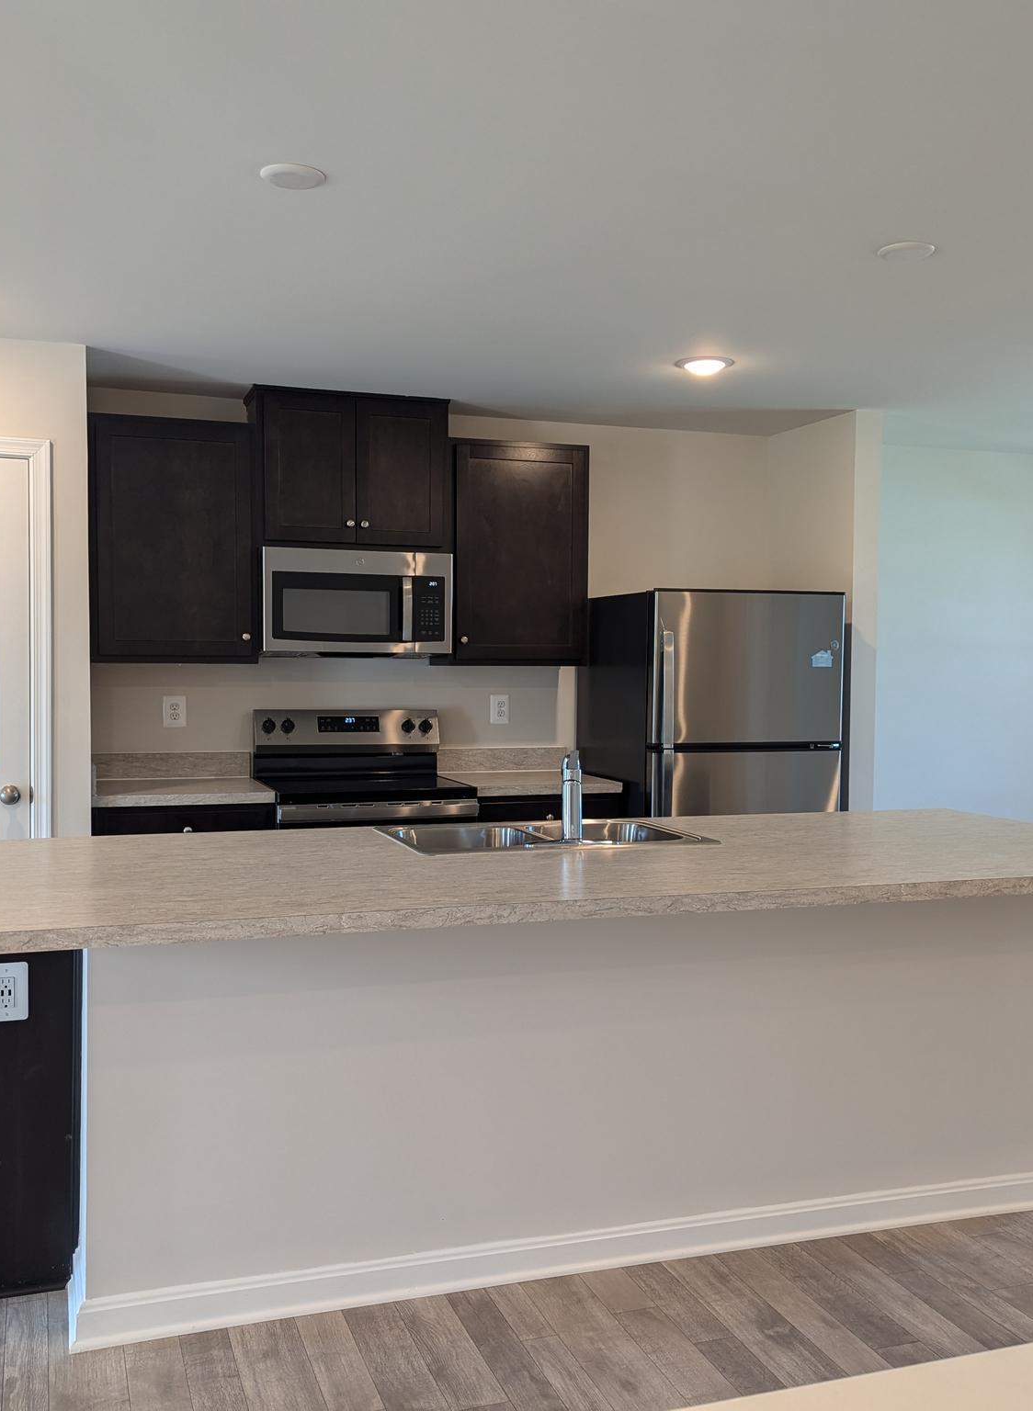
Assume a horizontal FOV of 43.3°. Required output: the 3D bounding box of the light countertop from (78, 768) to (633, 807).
[{"bbox_3d":[-0.626,0.319,5.087,1.985,0.038,0.641,0,2,-19],"label":"light countertop"}]

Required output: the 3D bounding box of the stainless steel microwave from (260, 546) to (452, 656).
[{"bbox_3d":[-0.657,-0.403,5.196,0.757,0.409,0.398,0,2,-19],"label":"stainless steel microwave"}]

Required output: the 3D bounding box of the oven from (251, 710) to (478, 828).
[{"bbox_3d":[-0.600,0.628,5.079,0.757,1.193,0.685,0,2,-19],"label":"oven"}]

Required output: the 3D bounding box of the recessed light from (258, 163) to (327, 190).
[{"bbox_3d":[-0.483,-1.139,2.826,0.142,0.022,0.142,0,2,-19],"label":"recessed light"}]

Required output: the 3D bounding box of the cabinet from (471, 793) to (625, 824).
[{"bbox_3d":[0.023,0.783,5.343,0.581,0.877,0.628,0,2,-19],"label":"cabinet"}]

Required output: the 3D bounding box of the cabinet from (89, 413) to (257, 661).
[{"bbox_3d":[-1.320,-0.613,4.986,0.613,0.907,0.328,0,2,-19],"label":"cabinet"}]

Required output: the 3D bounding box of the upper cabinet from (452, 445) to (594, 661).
[{"bbox_3d":[-0.035,-0.617,5.429,0.600,0.907,0.328,0,2,-19],"label":"upper cabinet"}]

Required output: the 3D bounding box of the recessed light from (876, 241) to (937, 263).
[{"bbox_3d":[0.996,-1.154,3.328,0.142,0.015,0.142,0,2,0],"label":"recessed light"}]

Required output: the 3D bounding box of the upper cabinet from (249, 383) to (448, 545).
[{"bbox_3d":[-0.674,-0.914,5.194,0.780,0.608,0.338,0,2,-19],"label":"upper cabinet"}]

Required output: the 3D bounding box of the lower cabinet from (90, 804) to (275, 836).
[{"bbox_3d":[-1.274,0.781,4.881,0.623,0.884,0.633,0,2,-19],"label":"lower cabinet"}]

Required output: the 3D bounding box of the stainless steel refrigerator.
[{"bbox_3d":[0.800,0.382,5.458,0.838,1.685,0.795,0,2,-19],"label":"stainless steel refrigerator"}]

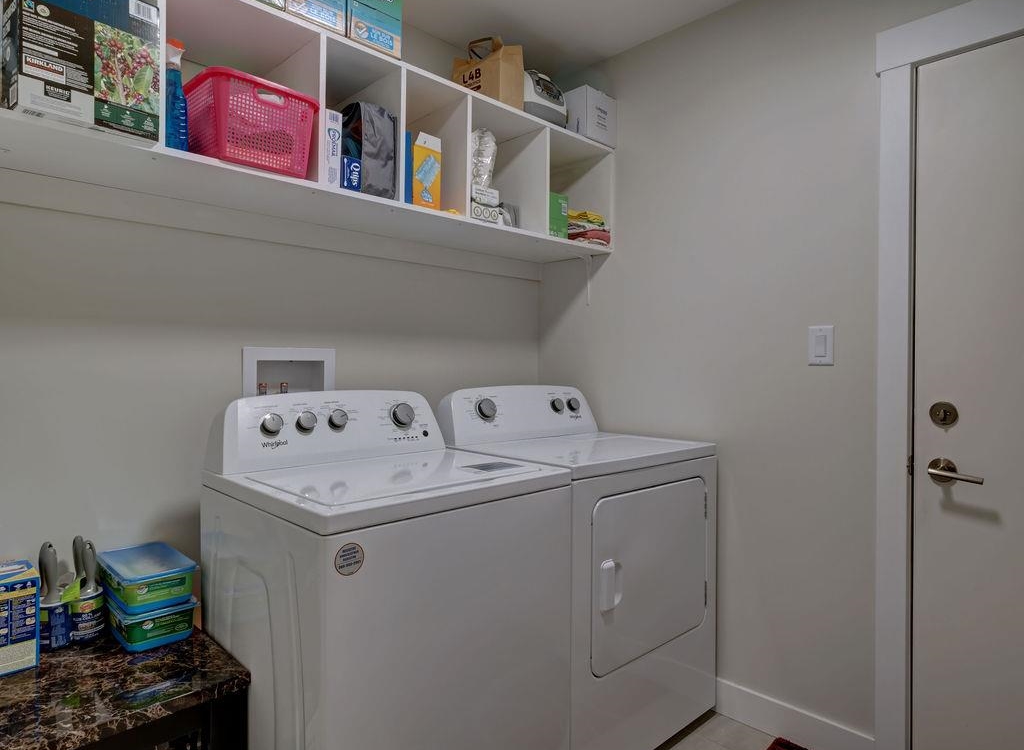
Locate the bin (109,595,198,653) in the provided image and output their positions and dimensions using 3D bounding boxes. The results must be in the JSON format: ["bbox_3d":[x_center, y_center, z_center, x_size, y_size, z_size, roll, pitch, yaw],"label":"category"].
[{"bbox_3d":[-0.853,0.554,1.392,0.145,0.073,0.272,-1,1,-42],"label":"bin"}]

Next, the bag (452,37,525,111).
[{"bbox_3d":[-0.080,-1.019,2.048,0.210,0.265,0.125,1,1,38],"label":"bag"}]

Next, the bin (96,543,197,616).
[{"bbox_3d":[-0.882,0.481,1.427,0.272,0.075,0.145,1,1,45],"label":"bin"}]

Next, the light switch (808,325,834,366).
[{"bbox_3d":[0.941,-0.088,1.803,0.012,0.121,0.073,-1,1,-44],"label":"light switch"}]

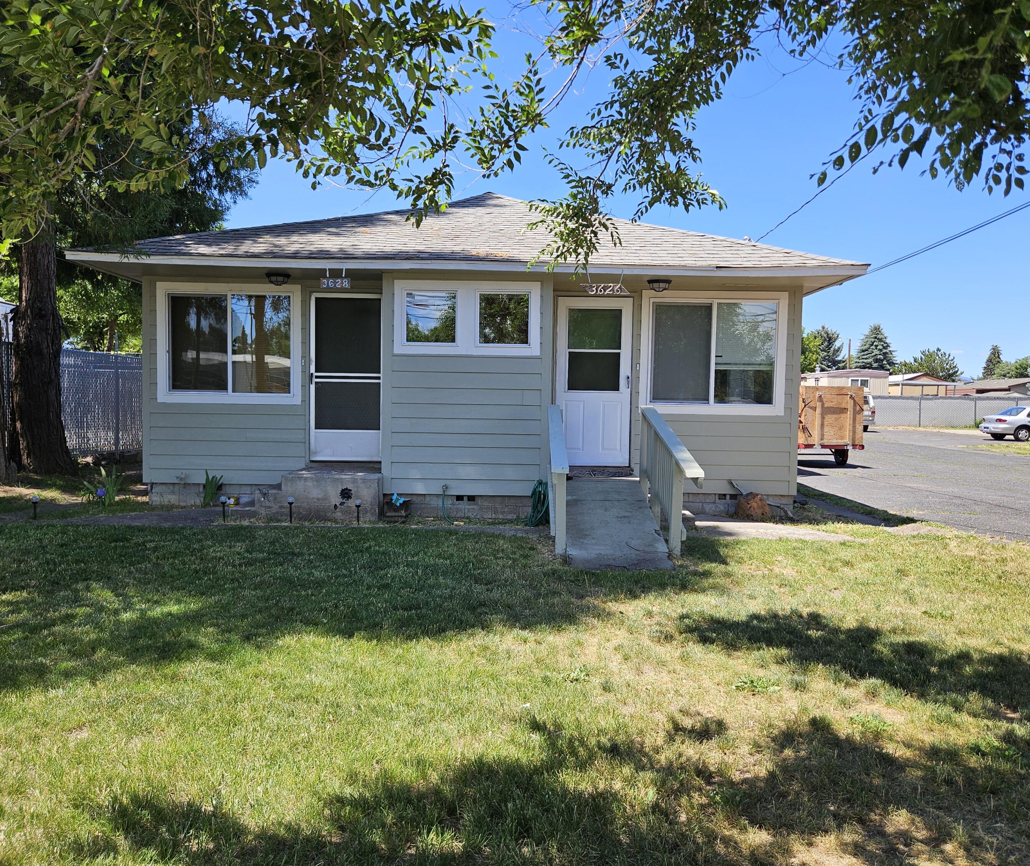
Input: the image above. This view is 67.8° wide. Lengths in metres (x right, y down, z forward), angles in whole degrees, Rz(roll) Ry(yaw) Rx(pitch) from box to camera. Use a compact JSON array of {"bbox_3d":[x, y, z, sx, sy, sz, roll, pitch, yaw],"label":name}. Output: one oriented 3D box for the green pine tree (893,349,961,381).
[{"bbox_3d":[41.958,-5.133,78.000,7.200,7.400,7.000,1,3,1],"label":"green pine tree"}]

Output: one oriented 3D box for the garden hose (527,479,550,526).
[{"bbox_3d":[0.281,0.784,8.550,0.290,0.530,0.220,1,3,1],"label":"garden hose"}]

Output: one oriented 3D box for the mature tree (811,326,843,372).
[{"bbox_3d":[32.310,-6.403,80.000,5.000,9.400,5.000,1,3,1],"label":"mature tree"}]

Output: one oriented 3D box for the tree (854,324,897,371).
[{"bbox_3d":[35.273,-6.018,75.000,5.000,9.200,5.000,1,3,1],"label":"tree"}]

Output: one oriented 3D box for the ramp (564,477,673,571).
[{"bbox_3d":[0.920,0.813,7.278,0.920,0.520,2.070,1,3,1],"label":"ramp"}]

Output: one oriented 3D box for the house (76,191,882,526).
[{"bbox_3d":[-0.482,-1.653,13.546,8.900,4.820,10.300,1,3,1],"label":"house"}]

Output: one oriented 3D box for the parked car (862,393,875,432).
[{"bbox_3d":[16.598,-1.057,39.596,1.900,1.860,4.800,1,3,2],"label":"parked car"}]

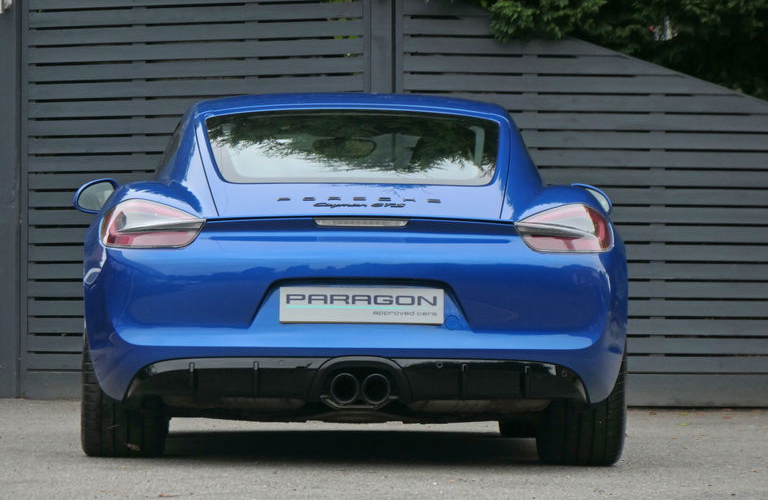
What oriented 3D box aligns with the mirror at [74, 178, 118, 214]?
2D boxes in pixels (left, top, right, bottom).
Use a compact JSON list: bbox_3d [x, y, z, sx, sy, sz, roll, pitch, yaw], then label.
[{"bbox_3d":[-1.024,-0.197,17.753,0.220,0.145,0.140,0,0,-2],"label":"mirror"}]

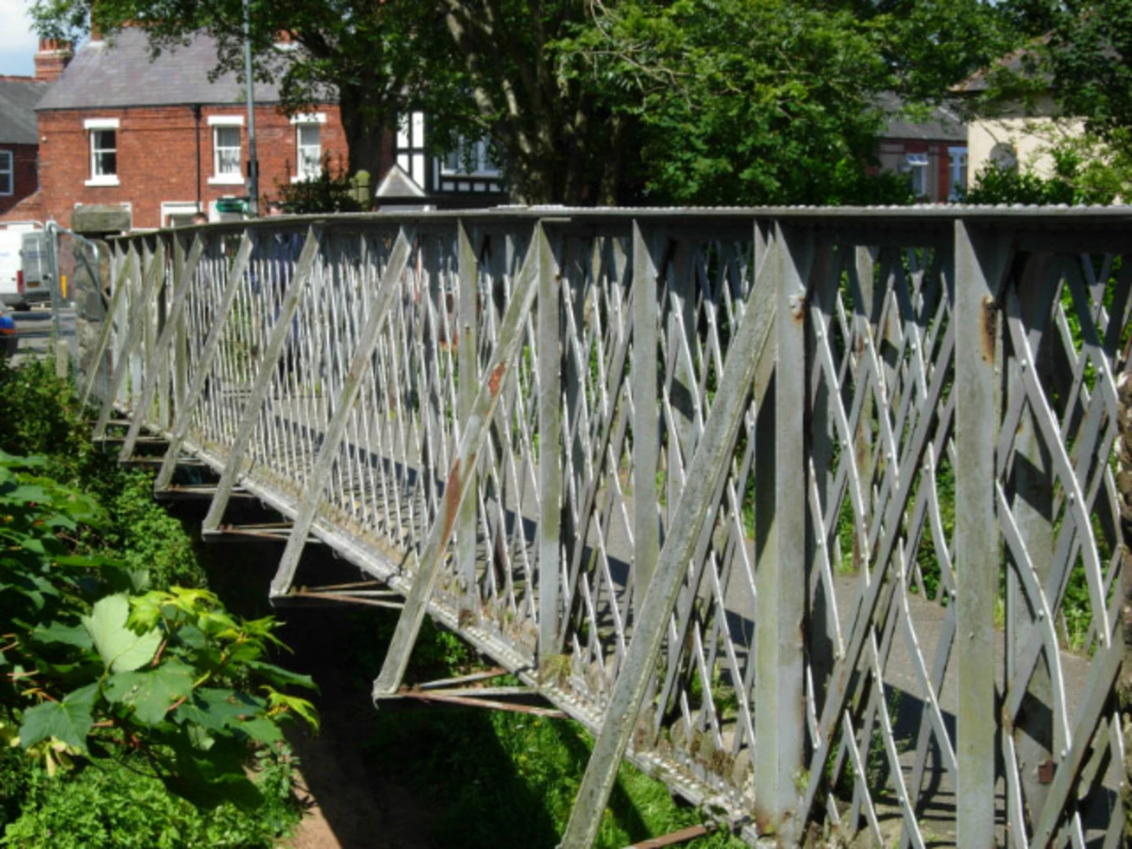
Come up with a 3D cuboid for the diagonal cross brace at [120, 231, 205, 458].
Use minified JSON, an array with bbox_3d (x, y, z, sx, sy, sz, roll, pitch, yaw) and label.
[{"bbox_3d":[-2.581,-0.500,21.707,0.075,1.524,0.065,18,-3,-12],"label":"diagonal cross brace"}]

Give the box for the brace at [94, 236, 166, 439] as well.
[{"bbox_3d":[-3.173,-0.627,24.562,0.075,1.519,0.065,17,-3,-12],"label":"brace"}]

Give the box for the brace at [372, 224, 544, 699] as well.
[{"bbox_3d":[-0.316,0.108,10.290,0.075,1.519,0.065,19,-3,-12],"label":"brace"}]

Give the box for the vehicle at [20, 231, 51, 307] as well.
[{"bbox_3d":[-15.273,-3.931,85.931,4.700,2.050,1.950,1,3,27],"label":"vehicle"}]

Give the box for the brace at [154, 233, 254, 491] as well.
[{"bbox_3d":[-2.009,-0.356,18.853,0.075,1.515,0.065,19,-3,-12],"label":"brace"}]

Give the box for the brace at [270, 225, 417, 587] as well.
[{"bbox_3d":[-0.865,-0.052,13.144,0.075,1.510,0.065,19,-3,-12],"label":"brace"}]

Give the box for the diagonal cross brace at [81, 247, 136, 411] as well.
[{"bbox_3d":[-3.736,-0.779,27.416,0.075,1.474,0.065,16,-3,-12],"label":"diagonal cross brace"}]

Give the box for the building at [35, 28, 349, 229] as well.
[{"bbox_3d":[-8.451,-7.202,92.987,10.165,8.000,6.800,1,3,27],"label":"building"}]

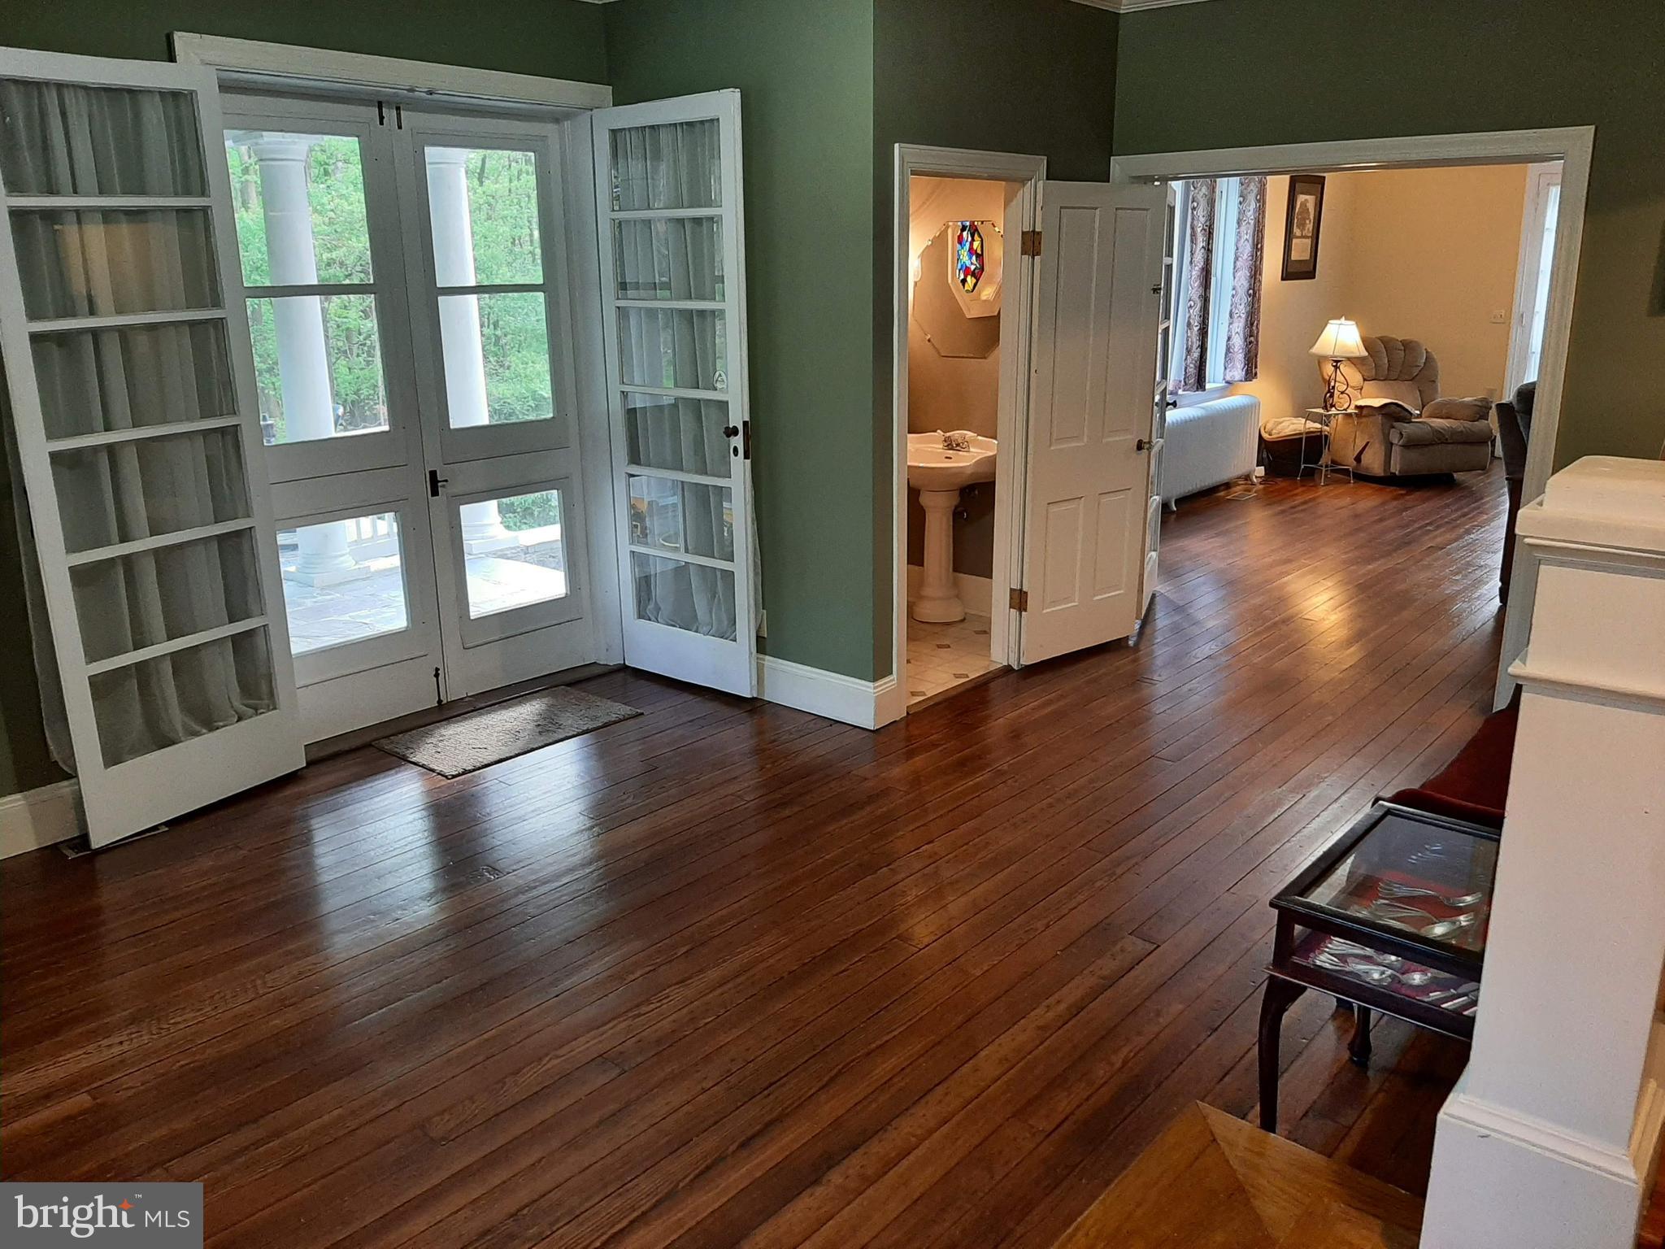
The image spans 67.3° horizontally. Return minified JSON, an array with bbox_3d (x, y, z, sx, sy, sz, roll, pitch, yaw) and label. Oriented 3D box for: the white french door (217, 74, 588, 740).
[{"bbox_3d":[-1.604,-0.790,4.882,0.060,2.289,1.492,13,21,40],"label":"white french door"}]

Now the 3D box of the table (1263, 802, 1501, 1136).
[{"bbox_3d":[1.157,0.772,2.394,0.480,0.605,0.565,13,21,40],"label":"table"}]

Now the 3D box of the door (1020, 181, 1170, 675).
[{"bbox_3d":[1.111,-0.856,5.465,0.725,2.015,0.050,-12,20,-35],"label":"door"}]

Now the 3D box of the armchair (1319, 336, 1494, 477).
[{"bbox_3d":[4.667,-1.710,10.087,0.930,1.070,0.930,-4,16,-12],"label":"armchair"}]

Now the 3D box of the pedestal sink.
[{"bbox_3d":[0.462,-0.447,6.171,0.580,0.880,0.500,13,21,40],"label":"pedestal sink"}]

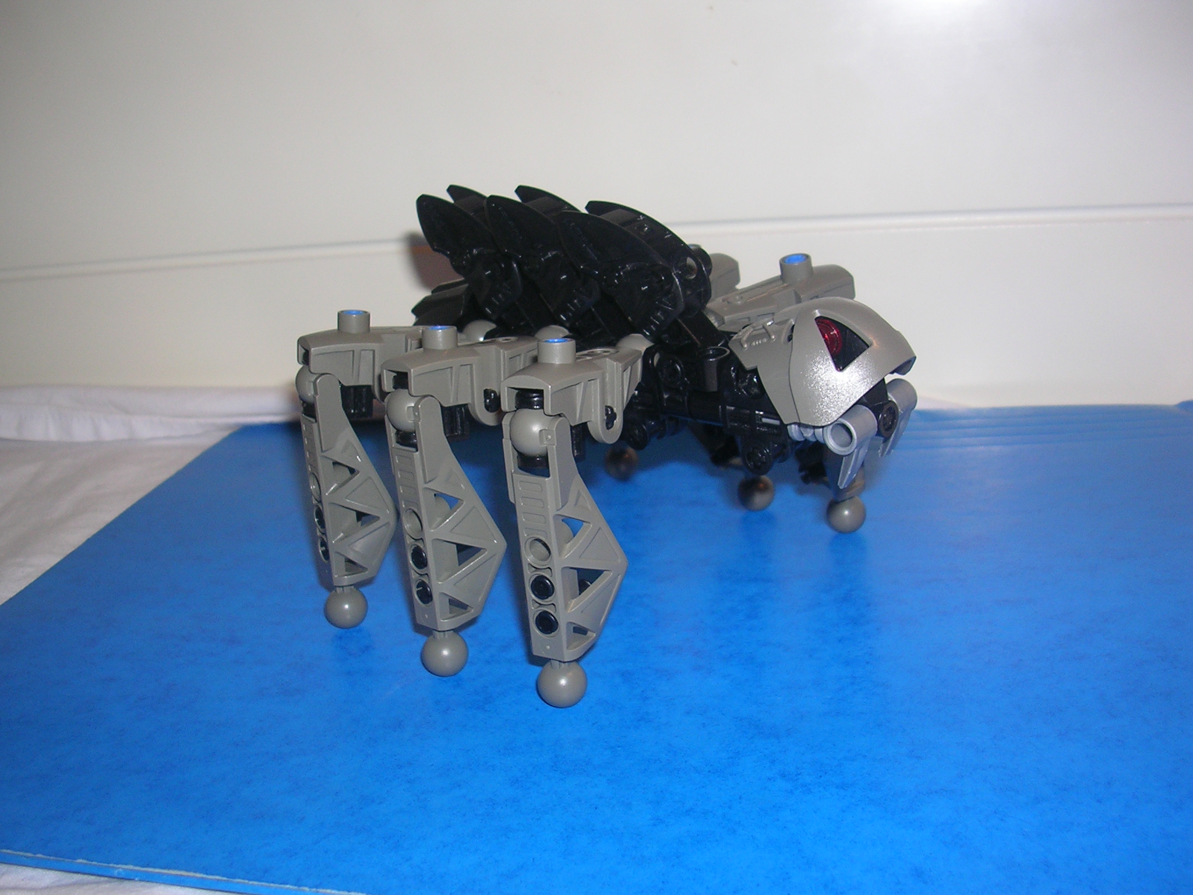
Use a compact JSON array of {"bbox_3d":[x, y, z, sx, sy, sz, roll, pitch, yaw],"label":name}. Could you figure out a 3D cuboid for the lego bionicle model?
[{"bbox_3d":[0.006,-0.012,0.313,0.148,0.097,0.131,12,24,39],"label":"lego bionicle model"}]

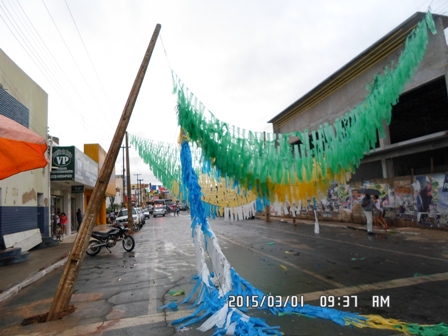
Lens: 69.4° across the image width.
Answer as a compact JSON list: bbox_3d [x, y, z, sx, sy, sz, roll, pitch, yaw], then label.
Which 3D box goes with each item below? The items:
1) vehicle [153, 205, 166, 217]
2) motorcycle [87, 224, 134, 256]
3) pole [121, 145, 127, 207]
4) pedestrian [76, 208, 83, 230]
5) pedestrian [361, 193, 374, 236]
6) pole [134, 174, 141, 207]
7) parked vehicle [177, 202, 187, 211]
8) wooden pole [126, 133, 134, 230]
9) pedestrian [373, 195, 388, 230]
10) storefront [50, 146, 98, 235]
[{"bbox_3d":[-10.436,7.007,52.014,1.800,1.750,4.300,-2,-6,-12],"label":"vehicle"},{"bbox_3d":[-4.373,2.749,12.534,2.000,1.140,0.760,-1,-6,-22],"label":"motorcycle"},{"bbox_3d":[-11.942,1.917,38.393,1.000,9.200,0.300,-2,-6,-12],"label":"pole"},{"bbox_3d":[-10.782,3.908,24.105,0.500,1.690,0.380,2,-9,-45],"label":"pedestrian"},{"bbox_3d":[6.047,1.908,13.587,0.540,1.690,0.400,-2,-6,-15],"label":"pedestrian"},{"bbox_3d":[-18.627,5.638,69.465,1.300,9.200,0.300,-2,-6,-12],"label":"pole"},{"bbox_3d":[-10.225,9.828,79.018,1.850,1.750,4.400,-2,-6,-12],"label":"parked vehicle"},{"bbox_3d":[-6.570,0.978,22.457,0.280,7.020,0.280,-3,-6,-13],"label":"wooden pole"},{"bbox_3d":[6.632,1.836,13.934,0.480,1.530,0.470,-3,-6,-6],"label":"pedestrian"},{"bbox_3d":[-12.007,2.038,25.489,2.500,5.850,9.000,-2,-6,-12],"label":"storefront"}]

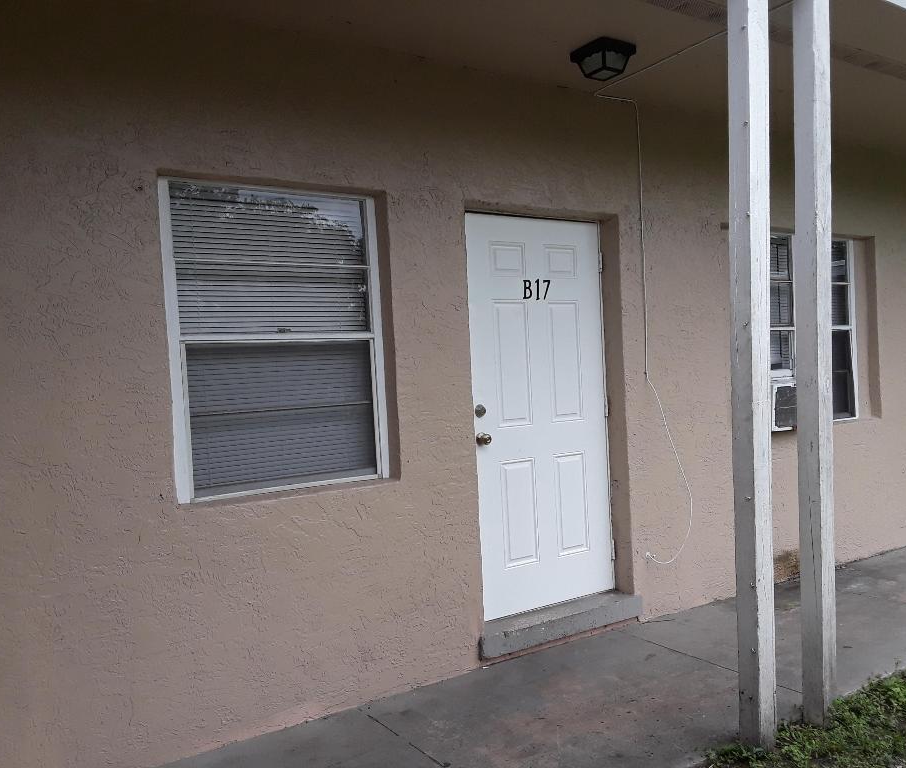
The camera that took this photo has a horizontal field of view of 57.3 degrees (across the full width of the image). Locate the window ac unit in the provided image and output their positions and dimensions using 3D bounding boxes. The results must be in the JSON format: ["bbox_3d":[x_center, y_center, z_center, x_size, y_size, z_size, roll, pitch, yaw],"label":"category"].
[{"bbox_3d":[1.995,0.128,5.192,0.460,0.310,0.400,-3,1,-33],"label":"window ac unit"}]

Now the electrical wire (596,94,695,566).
[{"bbox_3d":[1.085,-0.263,4.556,0.620,2.560,0.050,-3,1,-33],"label":"electrical wire"}]

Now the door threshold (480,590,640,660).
[{"bbox_3d":[0.543,1.226,4.279,1.050,0.125,0.155,-3,1,-33],"label":"door threshold"}]

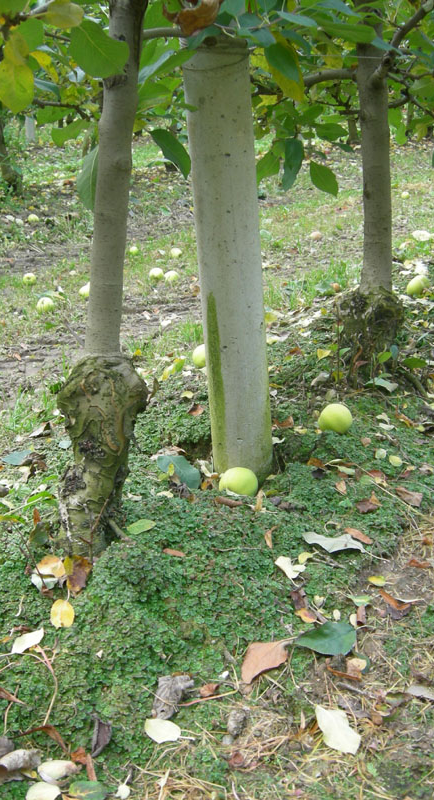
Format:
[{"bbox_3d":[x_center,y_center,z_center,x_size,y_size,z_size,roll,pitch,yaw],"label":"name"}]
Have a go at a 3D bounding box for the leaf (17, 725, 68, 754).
[{"bbox_3d":[-0.211,0.410,1.060,0.057,0.018,0.036,0,21,0],"label":"leaf"}]

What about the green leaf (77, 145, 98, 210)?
[{"bbox_3d":[-0.193,-0.340,1.340,0.042,0.098,0.022,5,21,14],"label":"green leaf"}]

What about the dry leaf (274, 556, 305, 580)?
[{"bbox_3d":[0.121,0.271,1.427,0.038,0.013,0.051,-14,35,-16],"label":"dry leaf"}]

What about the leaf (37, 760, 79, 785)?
[{"bbox_3d":[-0.177,0.418,0.987,0.044,0.018,0.028,-1,31,-5],"label":"leaf"}]

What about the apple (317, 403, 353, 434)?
[{"bbox_3d":[0.263,0.042,1.950,0.074,0.070,0.074,0,20,0],"label":"apple"}]

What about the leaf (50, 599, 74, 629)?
[{"bbox_3d":[-0.238,0.328,1.350,0.037,0.010,0.057,0,38,0],"label":"leaf"}]

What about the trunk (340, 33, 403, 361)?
[{"bbox_3d":[0.341,-0.424,1.933,0.140,0.710,0.140,-3,21,1],"label":"trunk"}]

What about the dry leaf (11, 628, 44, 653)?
[{"bbox_3d":[-0.260,0.330,1.203,0.025,0.012,0.053,28,42,30],"label":"dry leaf"}]

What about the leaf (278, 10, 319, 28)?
[{"bbox_3d":[0.139,-0.650,1.500,0.072,0.012,0.036,17,23,12],"label":"leaf"}]

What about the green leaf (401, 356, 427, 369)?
[{"bbox_3d":[0.540,-0.102,2.400,0.069,0.016,0.038,0,56,10],"label":"green leaf"}]

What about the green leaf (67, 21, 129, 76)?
[{"bbox_3d":[-0.144,-0.428,1.070,0.083,0.056,0.014,40,12,-20],"label":"green leaf"}]

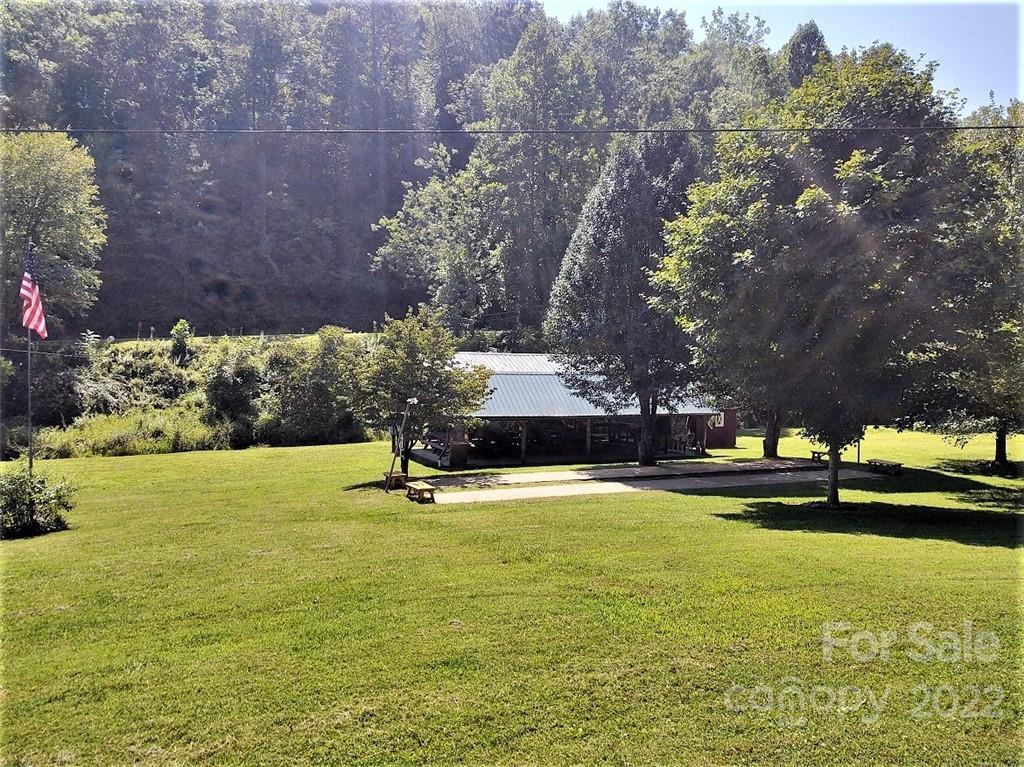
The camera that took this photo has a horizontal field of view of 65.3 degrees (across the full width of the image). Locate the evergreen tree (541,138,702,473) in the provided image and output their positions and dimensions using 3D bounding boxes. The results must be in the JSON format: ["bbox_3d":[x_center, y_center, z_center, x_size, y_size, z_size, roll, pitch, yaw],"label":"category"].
[{"bbox_3d":[5.600,-3.750,34.900,8.300,14.600,8.300,0,0,0],"label":"evergreen tree"}]

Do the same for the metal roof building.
[{"bbox_3d":[1.750,1.050,38.400,13.700,5.000,9.200,0,0,-24],"label":"metal roof building"}]

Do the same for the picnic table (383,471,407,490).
[{"bbox_3d":[-4.000,3.340,27.400,0.560,0.450,1.300,0,0,-24],"label":"picnic table"}]

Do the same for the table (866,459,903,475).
[{"bbox_3d":[14.800,3.340,31.700,0.540,0.450,1.400,0,0,-24],"label":"table"}]

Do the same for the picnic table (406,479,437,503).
[{"bbox_3d":[-2.790,3.320,24.200,0.560,0.450,1.400,0,0,-24],"label":"picnic table"}]

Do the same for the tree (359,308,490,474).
[{"bbox_3d":[-3.350,0.400,30.100,4.900,6.400,4.800,0,0,0],"label":"tree"}]

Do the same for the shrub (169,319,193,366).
[{"bbox_3d":[-21.600,-2.600,52.000,1.600,3.100,1.600,0,0,0],"label":"shrub"}]

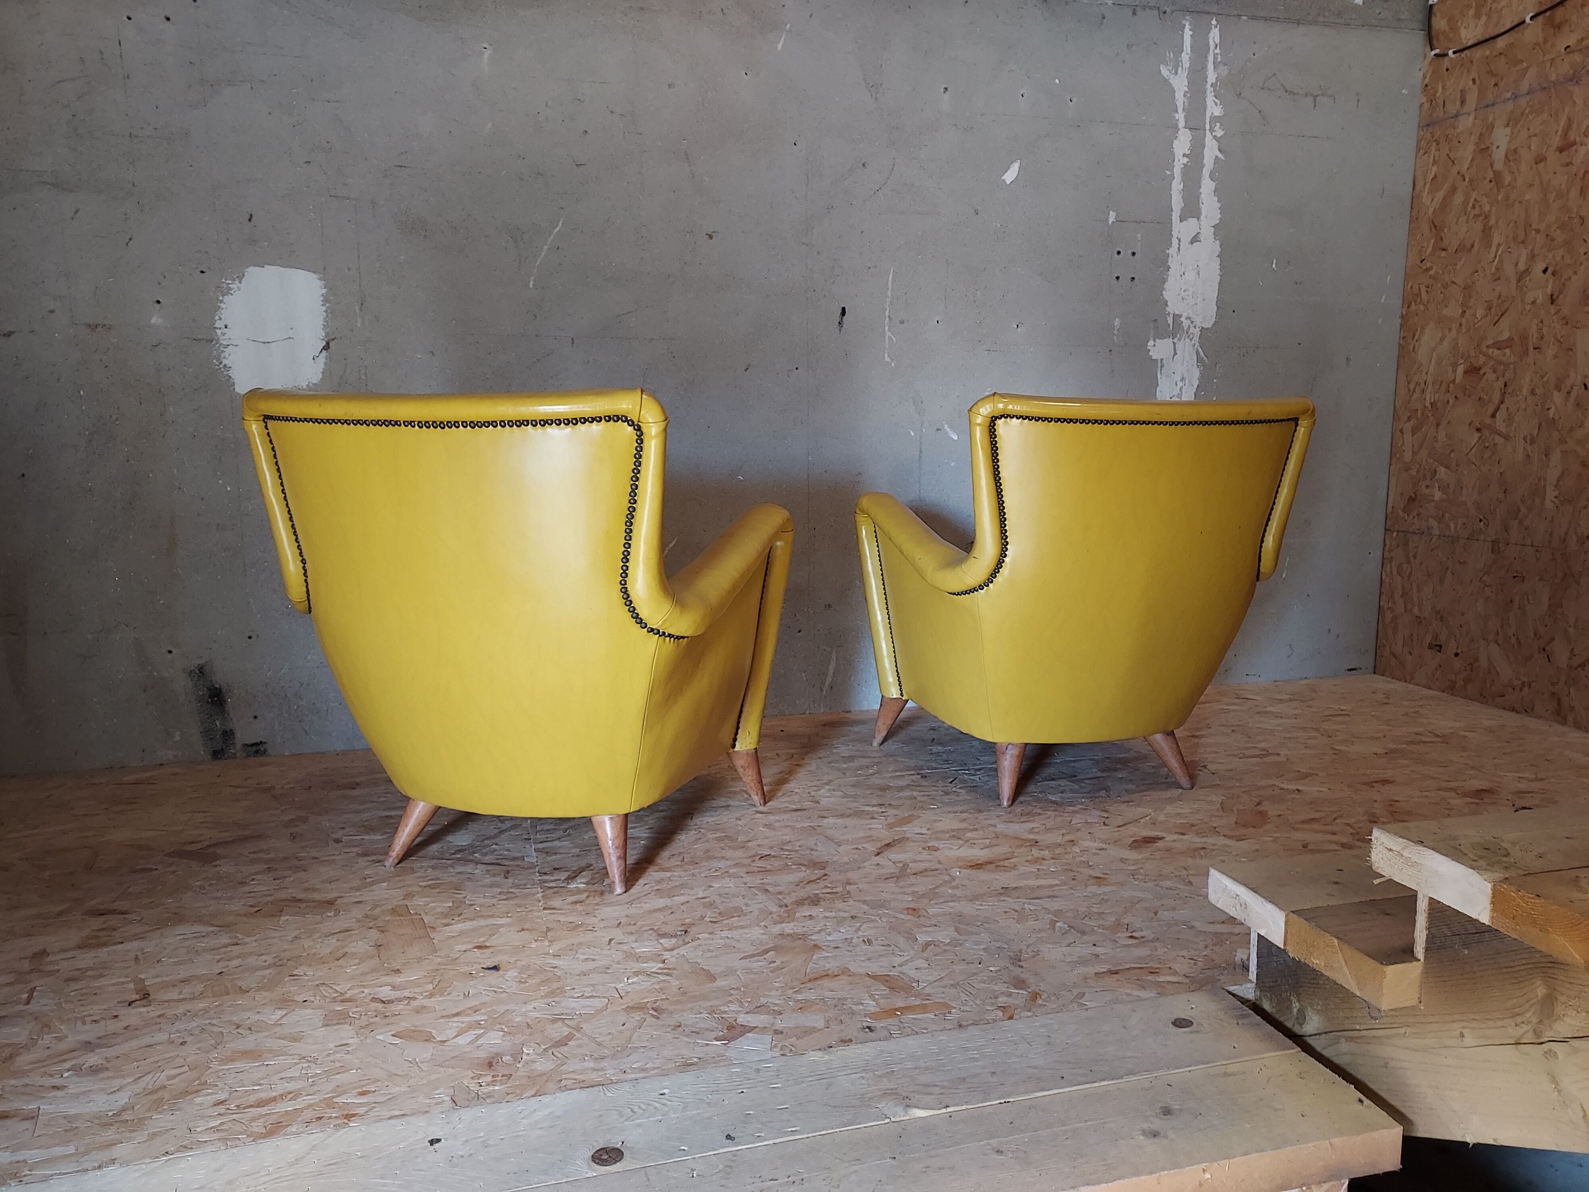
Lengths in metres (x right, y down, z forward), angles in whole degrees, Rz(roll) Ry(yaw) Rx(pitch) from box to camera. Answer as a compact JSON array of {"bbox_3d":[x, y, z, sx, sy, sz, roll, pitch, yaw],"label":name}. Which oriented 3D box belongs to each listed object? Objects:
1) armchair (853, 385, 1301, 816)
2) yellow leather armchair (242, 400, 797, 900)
[{"bbox_3d":[0.557,-0.022,2.318,0.708,0.789,0.723,-2,10,-14],"label":"armchair"},{"bbox_3d":[-0.424,0.039,1.931,0.708,0.789,0.723,3,10,15],"label":"yellow leather armchair"}]

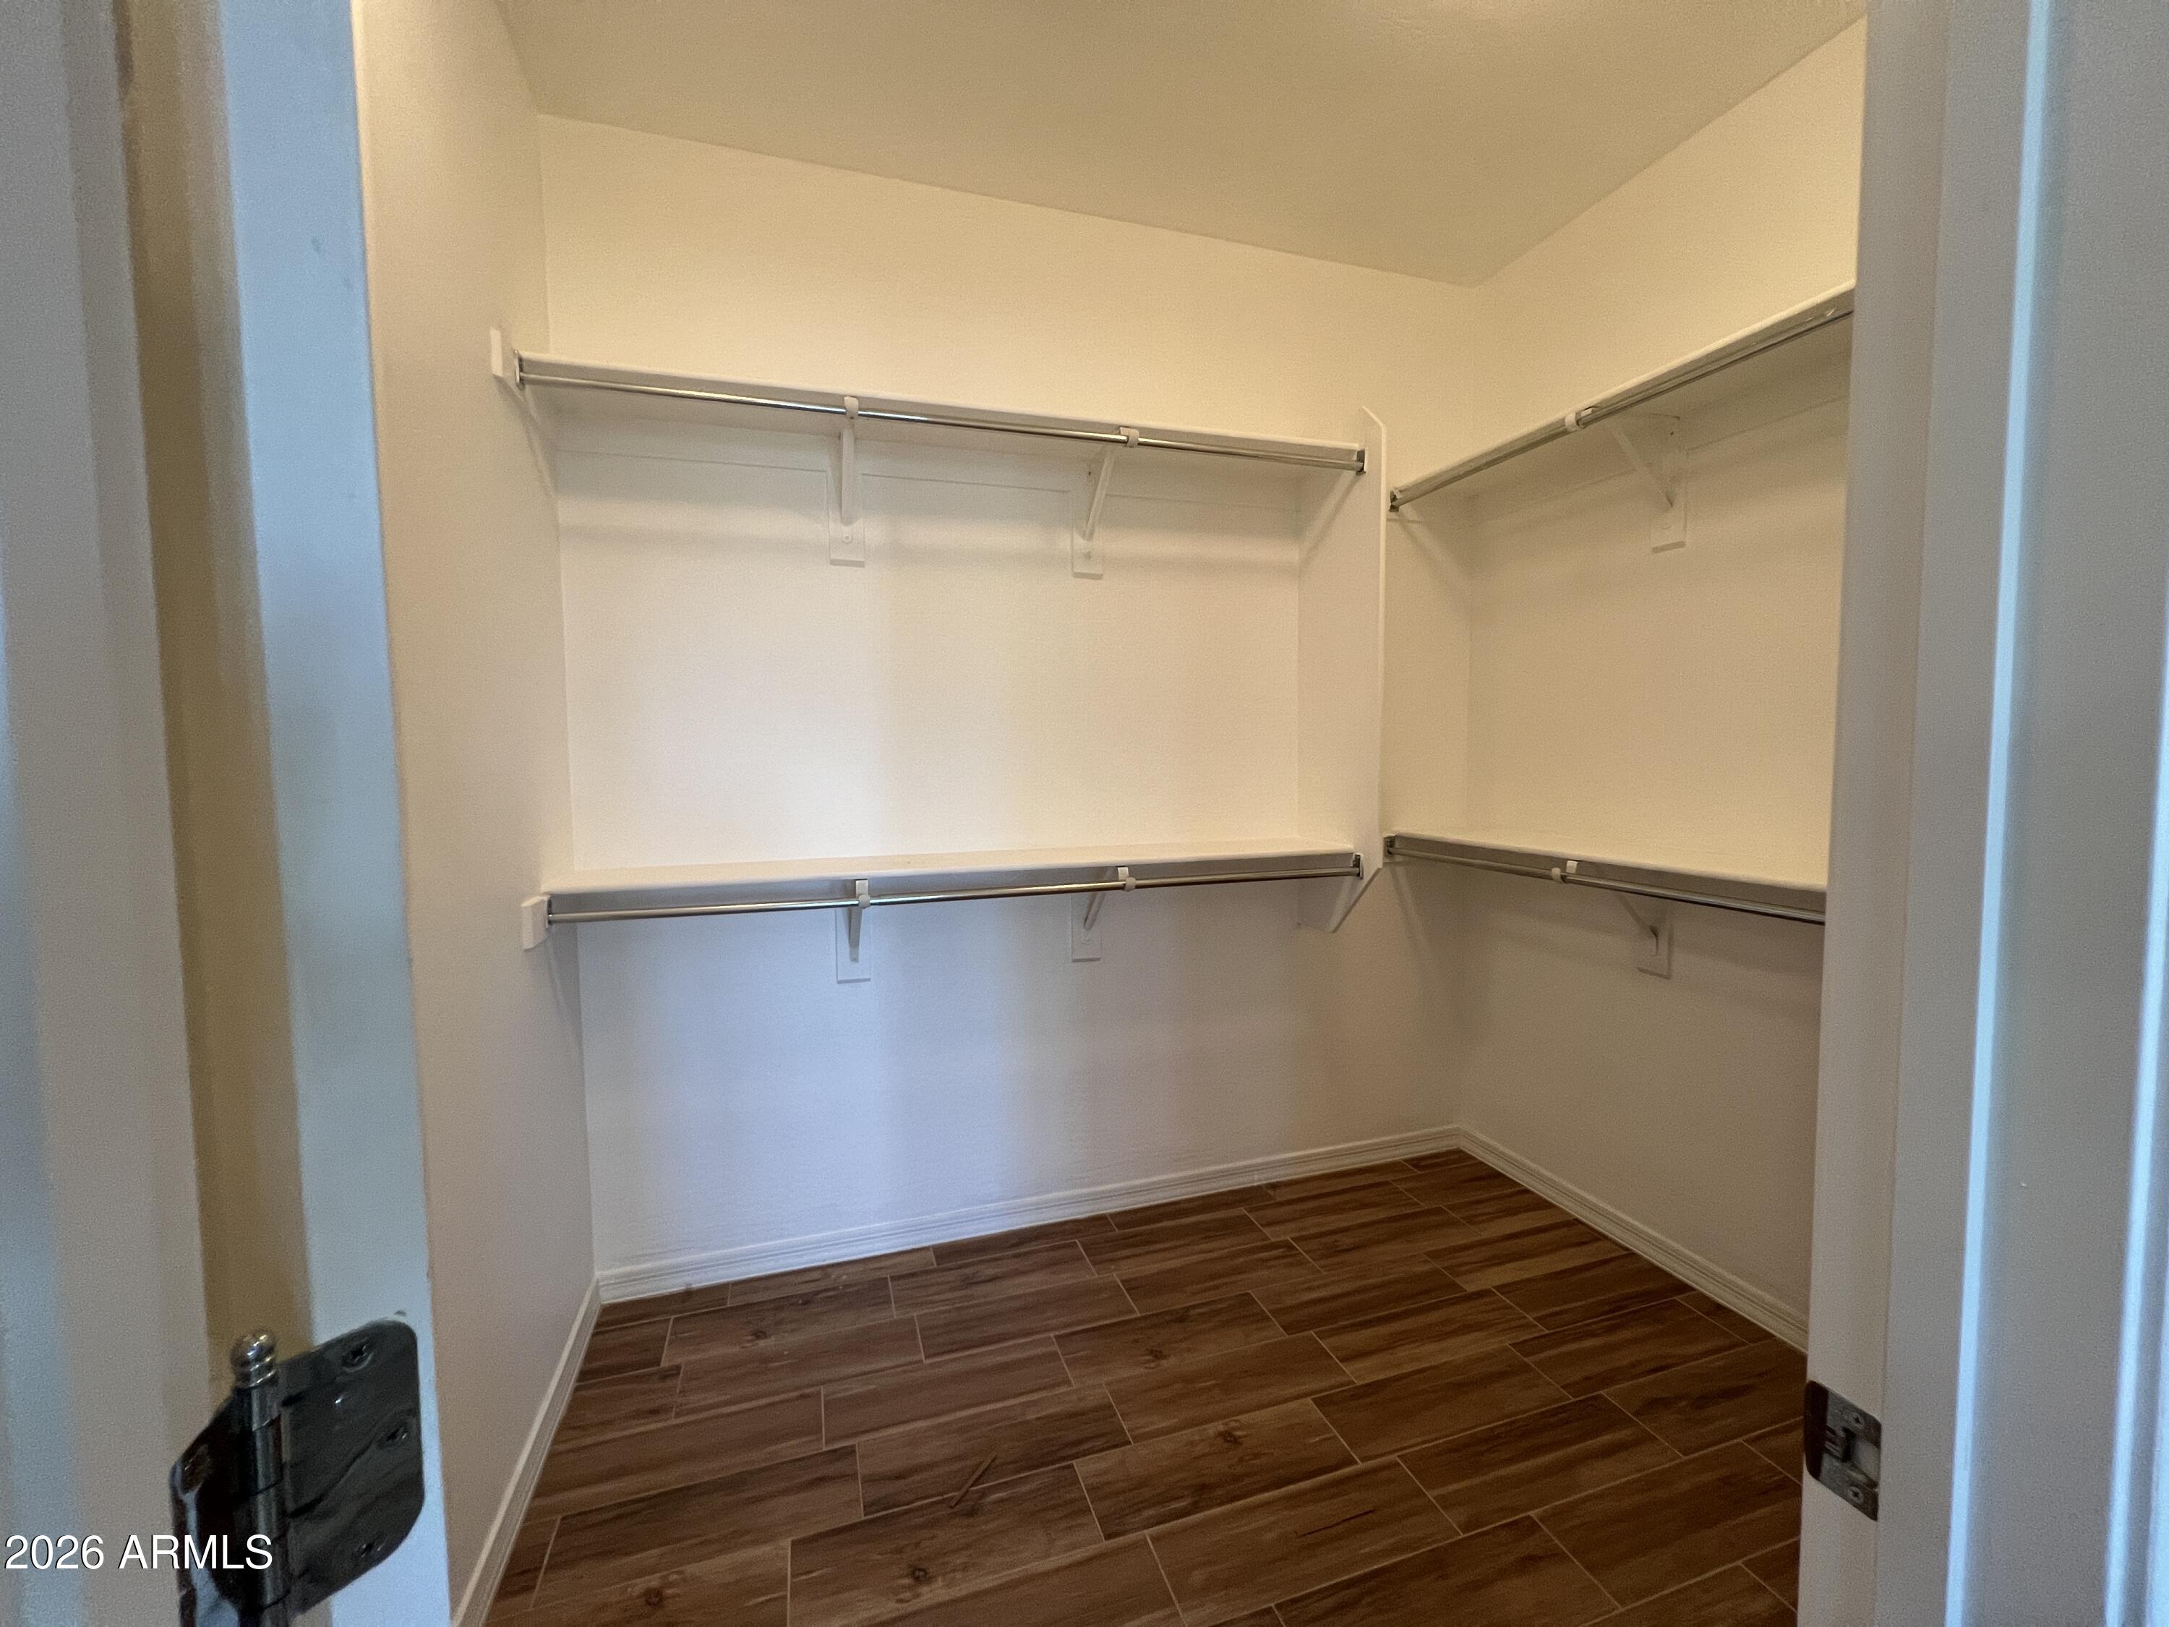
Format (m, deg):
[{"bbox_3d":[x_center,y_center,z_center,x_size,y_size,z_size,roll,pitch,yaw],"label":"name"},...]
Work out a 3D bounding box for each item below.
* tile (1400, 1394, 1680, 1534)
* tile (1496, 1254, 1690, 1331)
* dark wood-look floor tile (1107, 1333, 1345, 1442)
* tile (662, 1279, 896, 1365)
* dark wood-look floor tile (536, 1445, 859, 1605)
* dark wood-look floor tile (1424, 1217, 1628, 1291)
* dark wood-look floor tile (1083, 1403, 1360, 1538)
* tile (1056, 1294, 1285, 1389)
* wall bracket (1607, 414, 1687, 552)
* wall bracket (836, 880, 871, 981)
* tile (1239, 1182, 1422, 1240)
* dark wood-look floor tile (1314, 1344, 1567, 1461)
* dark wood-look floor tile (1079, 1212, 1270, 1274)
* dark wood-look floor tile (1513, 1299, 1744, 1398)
[{"bbox_3d":[0.845,1.199,1.512,0.494,0.010,0.166,-2,4,-17],"label":"tile"},{"bbox_3d":[1.242,1.165,1.984,0.455,0.010,0.166,-2,3,-17],"label":"tile"},{"bbox_3d":[0.317,1.231,1.753,0.510,0.010,0.173,-2,3,-17],"label":"dark wood-look floor tile"},{"bbox_3d":[-0.706,1.194,1.919,0.495,0.010,0.166,-2,3,-17],"label":"tile"},{"bbox_3d":[-0.644,1.222,1.407,0.492,0.010,0.166,-2,4,-17],"label":"dark wood-look floor tile"},{"bbox_3d":[1.158,1.159,2.138,0.506,0.010,0.166,-2,4,-17],"label":"dark wood-look floor tile"},{"bbox_3d":[0.255,1.244,1.552,0.510,0.010,0.173,-2,3,-17],"label":"dark wood-look floor tile"},{"bbox_3d":[0.195,1.187,1.841,0.495,0.010,0.166,-2,3,-17],"label":"tile"},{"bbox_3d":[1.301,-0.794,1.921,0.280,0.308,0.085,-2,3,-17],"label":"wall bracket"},{"bbox_3d":[-0.552,0.292,1.949,0.086,0.294,0.330,-2,4,-17],"label":"wall bracket"},{"bbox_3d":[0.746,1.187,2.432,0.510,0.010,0.173,-2,3,-17],"label":"tile"},{"bbox_3d":[0.724,1.192,1.651,0.498,0.010,0.166,-2,4,-17],"label":"dark wood-look floor tile"},{"bbox_3d":[0.255,1.202,2.282,0.510,0.010,0.173,-2,3,-17],"label":"dark wood-look floor tile"},{"bbox_3d":[1.239,1.214,1.852,0.510,0.010,0.173,-2,3,-17],"label":"dark wood-look floor tile"}]

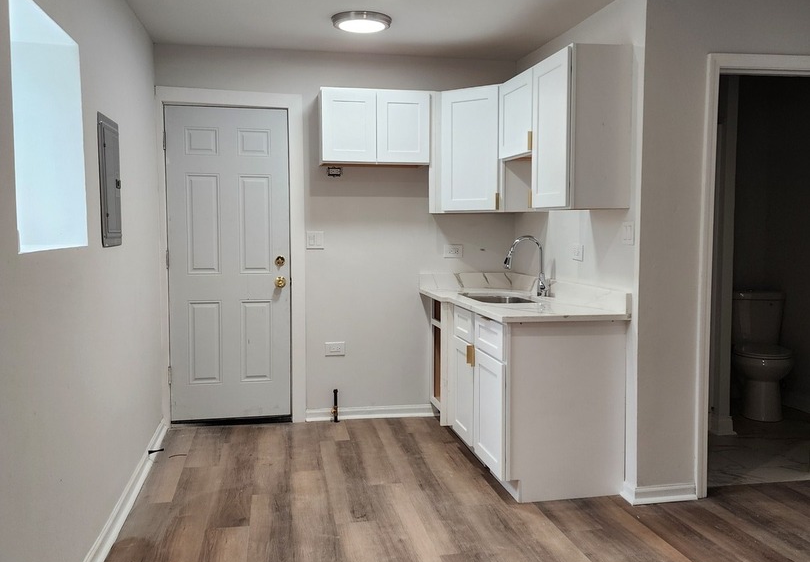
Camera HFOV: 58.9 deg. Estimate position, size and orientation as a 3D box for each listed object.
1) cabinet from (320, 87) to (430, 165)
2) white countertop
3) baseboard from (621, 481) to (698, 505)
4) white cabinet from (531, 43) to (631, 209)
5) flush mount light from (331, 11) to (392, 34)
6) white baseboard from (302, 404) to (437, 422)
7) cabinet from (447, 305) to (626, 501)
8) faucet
[{"bbox_3d":[-0.202,-0.980,4.647,0.693,0.462,0.306,-1,5,-11],"label":"cabinet"},{"bbox_3d":[0.590,0.068,4.191,0.703,0.136,1.656,-1,5,-11],"label":"white countertop"},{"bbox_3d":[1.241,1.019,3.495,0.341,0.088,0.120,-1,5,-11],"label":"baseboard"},{"bbox_3d":[0.878,-0.745,3.621,0.321,0.770,0.465,-1,5,-11],"label":"white cabinet"},{"bbox_3d":[-0.233,-1.393,3.909,0.331,0.055,0.331,0,5,0],"label":"flush mount light"},{"bbox_3d":[-0.244,0.903,4.932,0.868,0.090,0.026,-1,5,-11],"label":"white baseboard"},{"bbox_3d":[0.678,0.589,3.957,0.612,0.870,1.024,-1,5,-11],"label":"cabinet"},{"bbox_3d":[0.719,-0.086,4.249,0.261,0.361,0.075,-1,5,-11],"label":"faucet"}]

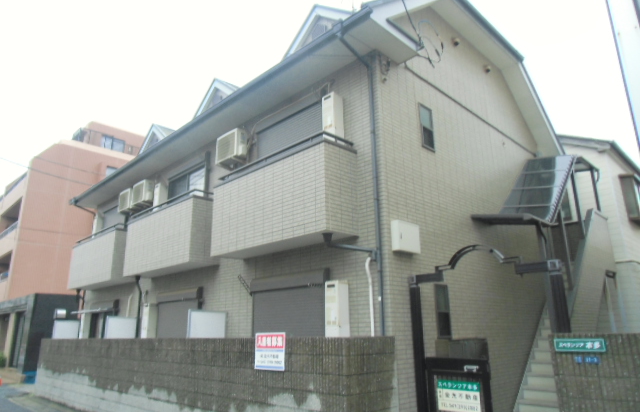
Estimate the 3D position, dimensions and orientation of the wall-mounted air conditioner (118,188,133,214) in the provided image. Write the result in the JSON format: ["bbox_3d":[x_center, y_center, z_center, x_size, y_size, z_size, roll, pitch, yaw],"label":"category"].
[{"bbox_3d":[-5.116,-0.111,11.897,0.255,0.554,0.688,14,-21,-43],"label":"wall-mounted air conditioner"}]

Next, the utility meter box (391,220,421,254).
[{"bbox_3d":[1.174,0.440,6.038,0.464,0.401,0.130,14,-21,-43],"label":"utility meter box"}]

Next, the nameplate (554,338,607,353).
[{"bbox_3d":[2.555,1.369,4.353,0.430,0.122,0.025,-12,-19,36],"label":"nameplate"}]

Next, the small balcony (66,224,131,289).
[{"bbox_3d":[-5.969,1.502,12.206,0.668,1.372,3.301,14,-21,-43],"label":"small balcony"}]

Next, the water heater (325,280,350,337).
[{"bbox_3d":[0.225,1.441,6.020,0.200,0.817,0.244,14,-21,-43],"label":"water heater"}]

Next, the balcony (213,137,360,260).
[{"bbox_3d":[-0.677,-0.015,7.018,0.668,1.379,2.790,14,-21,-43],"label":"balcony"}]

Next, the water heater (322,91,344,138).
[{"bbox_3d":[0.194,-1.304,6.790,0.200,0.806,0.252,14,-21,-43],"label":"water heater"}]

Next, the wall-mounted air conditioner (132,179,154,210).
[{"bbox_3d":[-4.491,-0.293,11.285,0.255,0.562,0.731,14,-21,-43],"label":"wall-mounted air conditioner"}]

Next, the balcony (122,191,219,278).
[{"bbox_3d":[-3.223,0.709,9.515,0.668,1.379,3.058,14,-21,-43],"label":"balcony"}]

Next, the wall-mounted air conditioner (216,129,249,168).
[{"bbox_3d":[-1.701,-1.098,8.552,0.255,0.562,0.696,14,-21,-43],"label":"wall-mounted air conditioner"}]

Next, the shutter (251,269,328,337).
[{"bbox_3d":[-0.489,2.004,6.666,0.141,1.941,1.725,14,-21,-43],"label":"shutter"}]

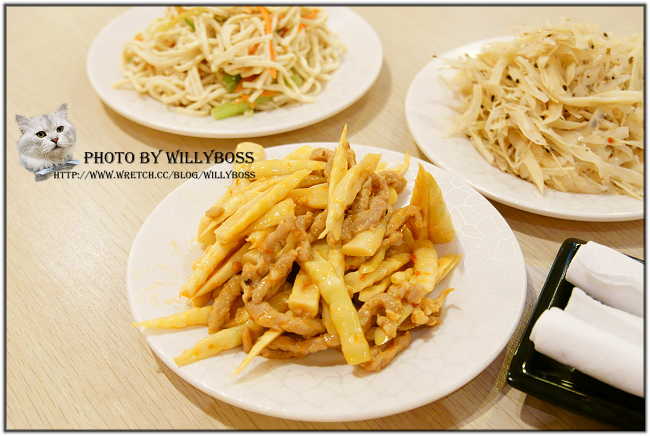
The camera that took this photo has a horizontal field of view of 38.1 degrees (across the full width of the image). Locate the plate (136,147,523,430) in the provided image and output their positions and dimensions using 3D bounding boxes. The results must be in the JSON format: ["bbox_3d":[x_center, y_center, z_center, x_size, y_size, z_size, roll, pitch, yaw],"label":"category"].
[{"bbox_3d":[0.001,0.032,0.536,0.222,0.025,0.222,0,40,0],"label":"plate"}]

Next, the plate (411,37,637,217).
[{"bbox_3d":[0.166,-0.061,0.652,0.222,0.025,0.222,0,40,0],"label":"plate"}]

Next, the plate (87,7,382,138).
[{"bbox_3d":[-0.067,-0.117,0.716,0.222,0.025,0.222,0,40,0],"label":"plate"}]

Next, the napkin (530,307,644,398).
[{"bbox_3d":[0.169,0.082,0.470,0.130,0.027,0.029,23,45,24],"label":"napkin"}]

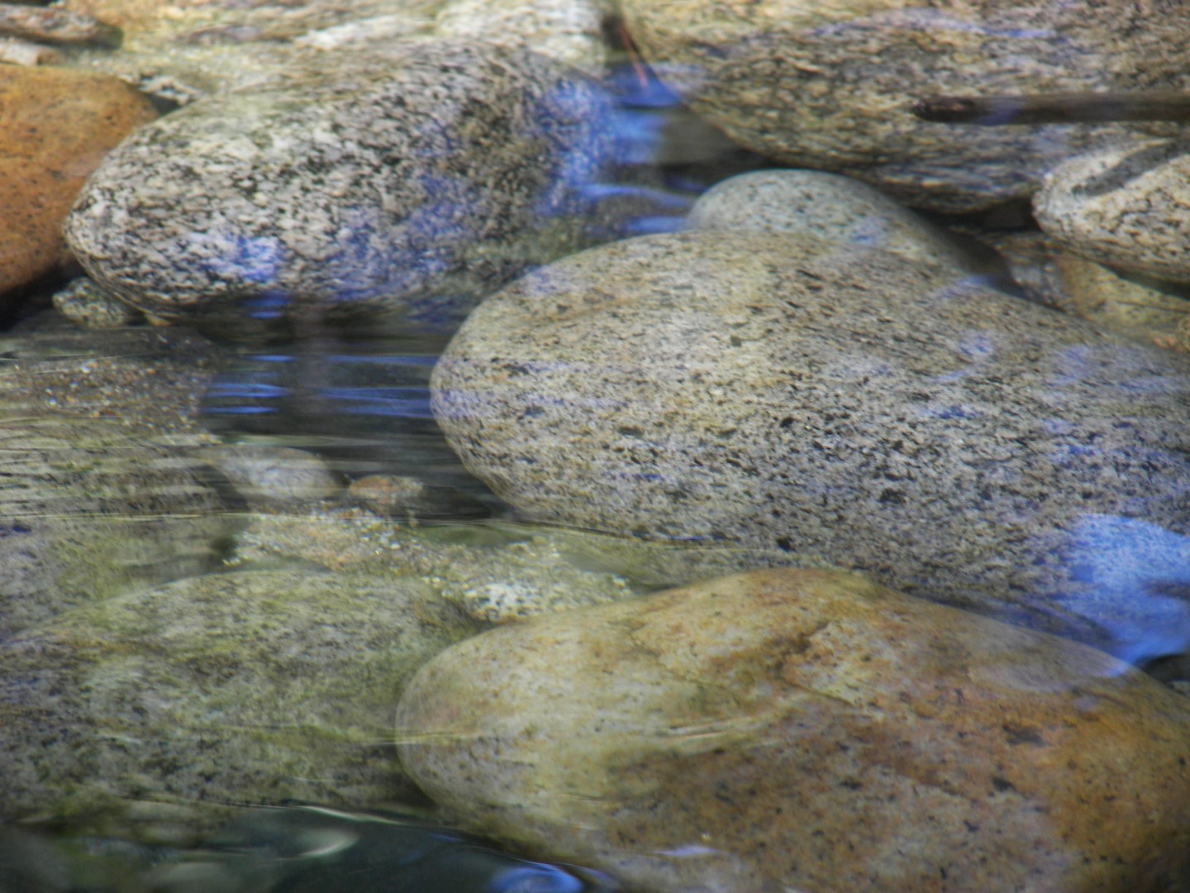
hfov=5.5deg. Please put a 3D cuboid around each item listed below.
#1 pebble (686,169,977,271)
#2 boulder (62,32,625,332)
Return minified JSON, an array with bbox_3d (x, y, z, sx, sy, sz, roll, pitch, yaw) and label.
[{"bbox_3d":[0.123,-0.100,6.300,0.155,0.085,0.120,4,27,7],"label":"pebble"},{"bbox_3d":[-0.128,-0.131,6.300,0.280,0.135,0.200,-6,28,-12],"label":"boulder"}]

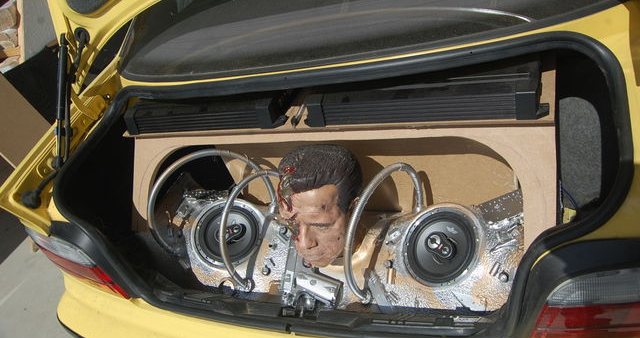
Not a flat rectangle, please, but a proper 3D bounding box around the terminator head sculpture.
[{"bbox_3d":[0.002,0.072,1.040,0.178,0.255,0.228,-2,34,25],"label":"terminator head sculpture"}]

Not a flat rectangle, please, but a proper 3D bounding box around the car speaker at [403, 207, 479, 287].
[{"bbox_3d":[0.253,0.164,0.972,0.167,0.065,0.167,22,81,46],"label":"car speaker"}]

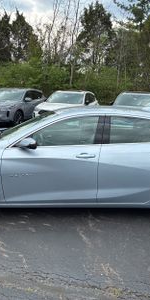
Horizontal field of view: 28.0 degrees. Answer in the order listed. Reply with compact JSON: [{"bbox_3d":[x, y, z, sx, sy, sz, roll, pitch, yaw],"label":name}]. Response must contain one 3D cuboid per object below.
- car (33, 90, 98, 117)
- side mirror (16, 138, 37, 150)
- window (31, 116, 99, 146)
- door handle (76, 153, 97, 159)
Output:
[{"bbox_3d":[-0.250,-1.850,13.600,1.900,1.660,4.700,5,11,13],"label":"car"},{"bbox_3d":[-0.539,-0.078,3.489,0.190,0.150,0.250,2,11,-4],"label":"side mirror"},{"bbox_3d":[-0.140,-0.243,3.713,0.860,0.400,0.060,2,-16,-4],"label":"window"},{"bbox_3d":[0.135,0.077,3.622,0.235,0.050,0.050,2,11,-4],"label":"door handle"}]

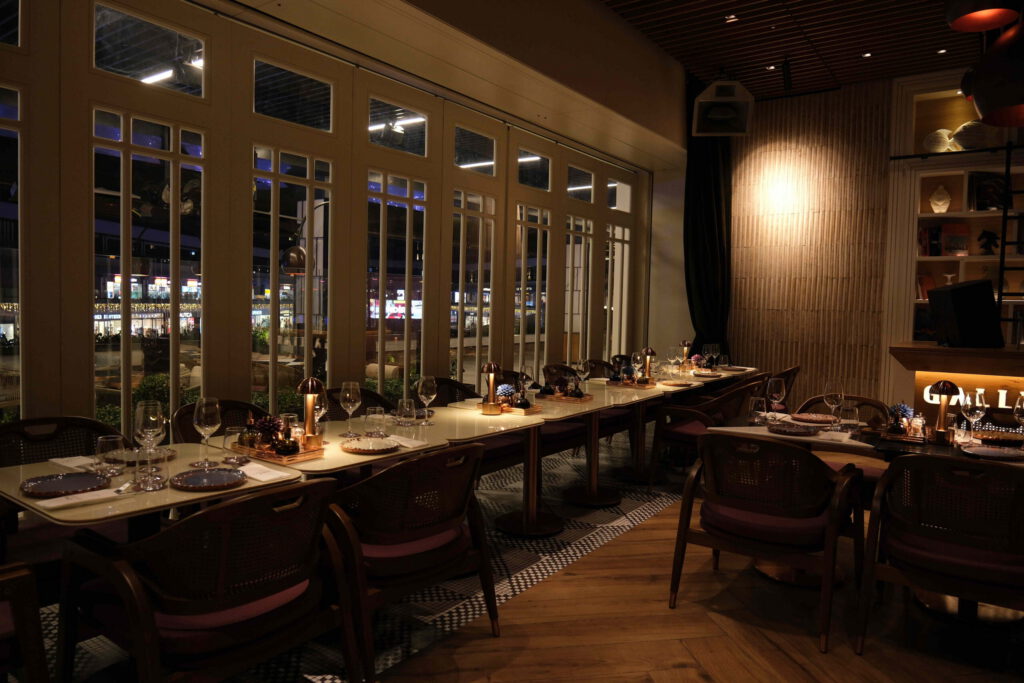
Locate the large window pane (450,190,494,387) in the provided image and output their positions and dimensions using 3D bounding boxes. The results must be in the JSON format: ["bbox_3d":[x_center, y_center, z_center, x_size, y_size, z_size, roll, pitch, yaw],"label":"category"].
[{"bbox_3d":[-0.343,-0.337,5.996,0.049,1.871,0.601,4,4,36],"label":"large window pane"}]

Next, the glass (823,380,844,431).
[{"bbox_3d":[1.703,0.339,3.615,0.098,0.238,0.098,4,4,36],"label":"glass"}]

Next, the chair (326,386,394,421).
[{"bbox_3d":[-0.829,0.717,4.145,0.621,0.818,0.640,4,4,36],"label":"chair"}]

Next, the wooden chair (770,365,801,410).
[{"bbox_3d":[2.422,0.658,6.496,0.630,0.810,0.660,4,4,36],"label":"wooden chair"}]

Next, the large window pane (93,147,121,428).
[{"bbox_3d":[-1.953,-0.143,3.307,0.040,1.550,0.116,4,4,36],"label":"large window pane"}]

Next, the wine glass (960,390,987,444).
[{"bbox_3d":[2.282,0.377,3.372,0.099,0.248,0.099,4,4,36],"label":"wine glass"}]

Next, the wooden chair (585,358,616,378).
[{"bbox_3d":[1.121,0.619,7.048,0.621,0.818,0.640,4,4,36],"label":"wooden chair"}]

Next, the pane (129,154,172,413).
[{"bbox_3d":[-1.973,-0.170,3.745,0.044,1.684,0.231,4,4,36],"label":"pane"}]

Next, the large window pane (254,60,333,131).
[{"bbox_3d":[-1.297,-1.453,4.092,0.040,0.292,0.546,4,4,36],"label":"large window pane"}]

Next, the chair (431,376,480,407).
[{"bbox_3d":[-0.326,0.692,4.875,0.621,0.818,0.640,4,4,36],"label":"chair"}]

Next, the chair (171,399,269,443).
[{"bbox_3d":[-1.347,0.740,3.426,0.621,0.818,0.640,4,4,36],"label":"chair"}]

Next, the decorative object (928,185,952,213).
[{"bbox_3d":[4.598,-1.529,7.325,0.212,0.295,0.187,4,4,36],"label":"decorative object"}]

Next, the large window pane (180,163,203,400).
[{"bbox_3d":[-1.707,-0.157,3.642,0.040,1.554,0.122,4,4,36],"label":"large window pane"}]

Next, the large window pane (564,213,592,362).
[{"bbox_3d":[0.666,-0.359,6.873,0.040,1.726,0.500,4,4,36],"label":"large window pane"}]

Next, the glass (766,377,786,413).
[{"bbox_3d":[1.494,0.333,3.857,0.097,0.246,0.097,4,4,36],"label":"glass"}]

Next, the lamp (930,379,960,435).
[{"bbox_3d":[2.135,0.347,3.365,0.122,0.299,0.122,4,4,36],"label":"lamp"}]

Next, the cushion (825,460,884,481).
[{"bbox_3d":[1.883,0.801,4.056,0.530,0.110,0.520,4,4,36],"label":"cushion"}]

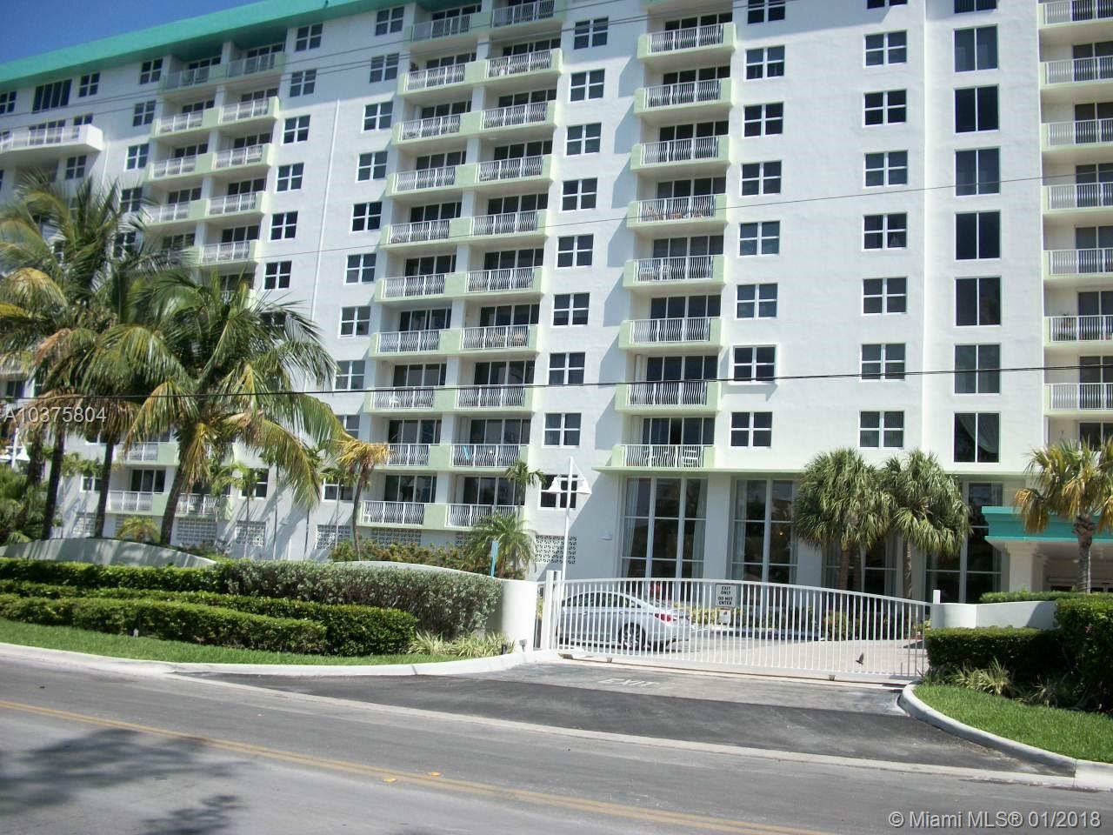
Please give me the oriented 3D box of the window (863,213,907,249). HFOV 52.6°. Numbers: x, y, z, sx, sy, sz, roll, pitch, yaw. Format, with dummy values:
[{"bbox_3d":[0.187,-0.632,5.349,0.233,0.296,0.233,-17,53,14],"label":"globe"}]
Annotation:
[{"bbox_3d":[13.061,-7.356,44.679,1.670,1.390,0.150,0,-10,25],"label":"window"}]

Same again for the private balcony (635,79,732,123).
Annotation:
[{"bbox_3d":[5.800,-13.848,49.554,4.500,1.220,1.500,0,-10,26],"label":"private balcony"}]

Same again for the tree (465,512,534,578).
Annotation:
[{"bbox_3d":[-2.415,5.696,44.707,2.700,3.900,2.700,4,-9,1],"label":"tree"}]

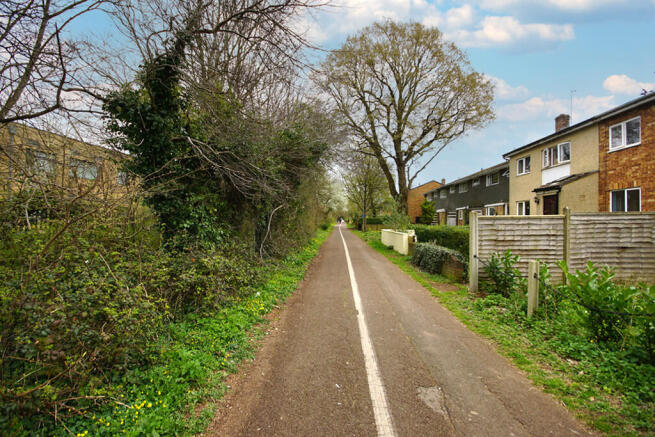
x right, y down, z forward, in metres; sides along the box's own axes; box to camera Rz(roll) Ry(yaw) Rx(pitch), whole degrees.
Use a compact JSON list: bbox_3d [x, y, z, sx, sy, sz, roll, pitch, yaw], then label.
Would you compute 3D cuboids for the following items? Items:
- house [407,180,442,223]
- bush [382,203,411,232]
[{"bbox_3d":[16.600,-1.900,45.500,8.600,7.000,8.500,0,0,6],"label":"house"},{"bbox_3d":[4.200,0.420,16.700,1.750,2.300,1.700,0,0,0],"label":"bush"}]

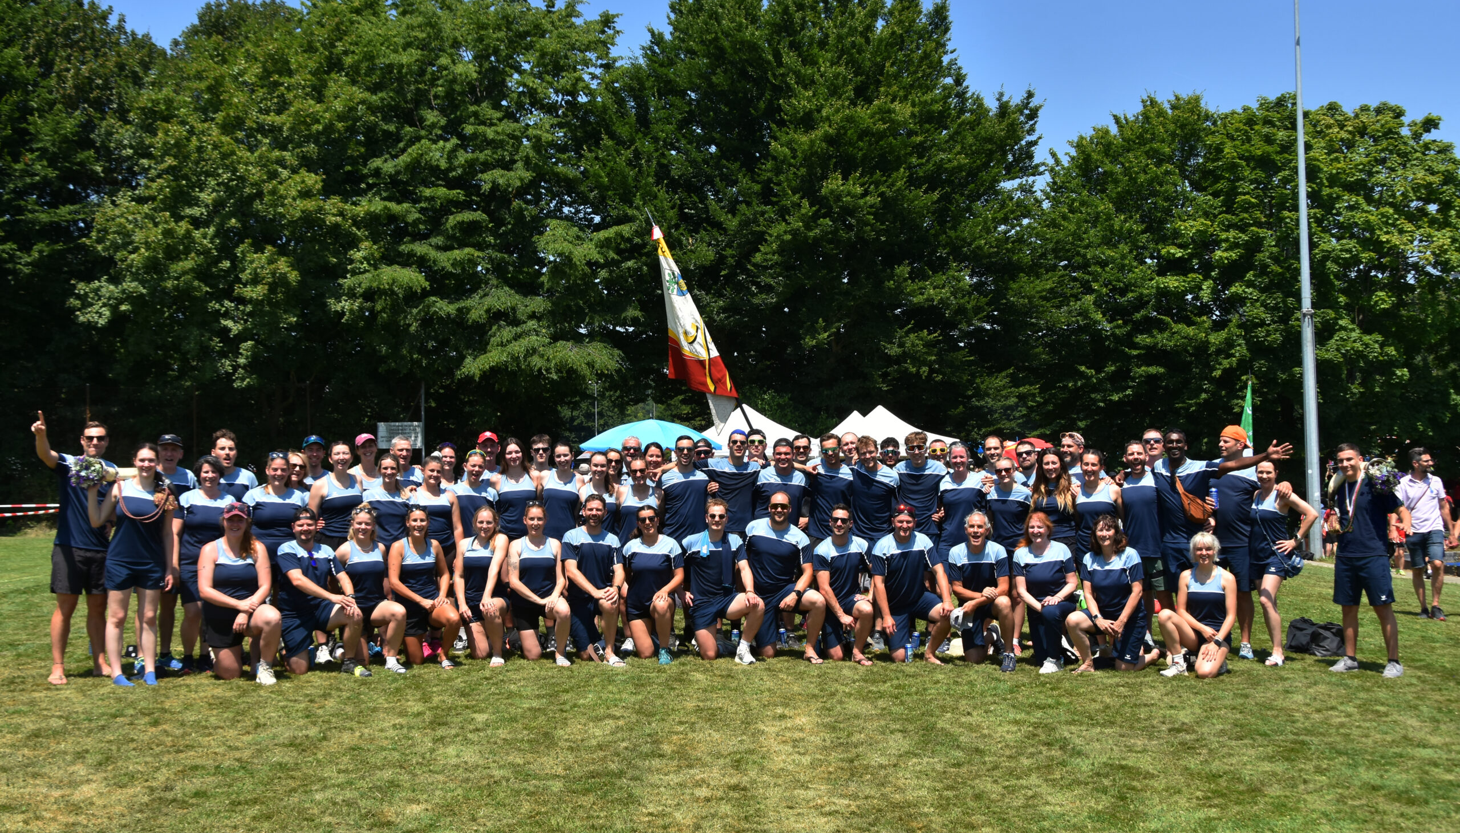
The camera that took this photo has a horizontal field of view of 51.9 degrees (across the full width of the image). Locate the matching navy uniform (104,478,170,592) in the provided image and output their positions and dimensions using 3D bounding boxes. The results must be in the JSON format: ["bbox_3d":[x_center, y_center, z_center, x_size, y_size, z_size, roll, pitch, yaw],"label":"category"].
[{"bbox_3d":[-4.194,0.837,10.600,0.460,0.800,0.280,0,-1,-12],"label":"matching navy uniform"}]

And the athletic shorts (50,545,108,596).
[{"bbox_3d":[-4.615,1.080,10.650,0.420,0.390,0.280,-1,-2,-12],"label":"athletic shorts"}]

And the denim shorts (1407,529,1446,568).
[{"bbox_3d":[7.379,1.413,15.900,0.430,0.420,0.310,-1,-2,0],"label":"denim shorts"}]

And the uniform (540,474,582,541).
[{"bbox_3d":[-1.384,0.743,12.300,0.370,0.580,0.260,-1,-2,-5],"label":"uniform"}]

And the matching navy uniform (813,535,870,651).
[{"bbox_3d":[0.889,1.408,12.000,0.470,0.940,0.450,-1,-3,-9],"label":"matching navy uniform"}]

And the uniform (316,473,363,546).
[{"bbox_3d":[-3.072,0.722,11.800,0.380,0.580,0.270,-1,-2,-14],"label":"uniform"}]

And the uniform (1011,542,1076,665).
[{"bbox_3d":[2.456,1.459,11.750,0.520,0.970,0.550,-1,-2,6],"label":"uniform"}]

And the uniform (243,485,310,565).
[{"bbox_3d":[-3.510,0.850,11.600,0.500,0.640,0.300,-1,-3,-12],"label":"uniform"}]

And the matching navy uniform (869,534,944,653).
[{"bbox_3d":[1.407,1.406,11.900,0.570,1.000,0.500,-1,-2,0],"label":"matching navy uniform"}]

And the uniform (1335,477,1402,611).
[{"bbox_3d":[4.887,0.961,11.500,0.540,1.000,0.340,-3,-3,34],"label":"uniform"}]

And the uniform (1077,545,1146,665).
[{"bbox_3d":[2.895,1.431,11.350,0.520,0.880,0.450,0,-1,18],"label":"uniform"}]

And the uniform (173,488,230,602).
[{"bbox_3d":[-4.061,0.991,11.600,0.470,0.890,0.320,0,-3,-14],"label":"uniform"}]

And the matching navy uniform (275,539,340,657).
[{"bbox_3d":[-3.098,1.333,11.000,0.490,0.880,0.460,0,-1,-17],"label":"matching navy uniform"}]

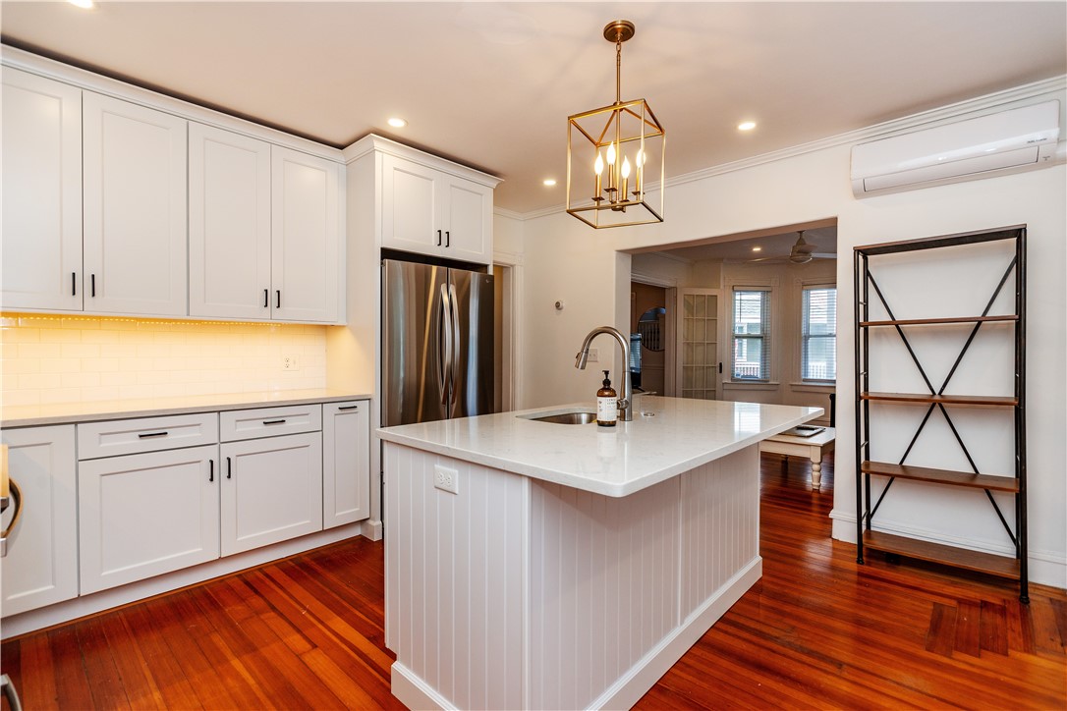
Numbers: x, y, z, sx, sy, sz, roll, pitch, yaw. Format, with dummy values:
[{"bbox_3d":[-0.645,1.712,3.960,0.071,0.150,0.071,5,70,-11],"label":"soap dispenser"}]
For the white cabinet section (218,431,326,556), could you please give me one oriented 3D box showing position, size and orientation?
[{"bbox_3d":[-1.647,0.747,2.840,0.610,0.589,0.521,0,0,44],"label":"white cabinet section"}]

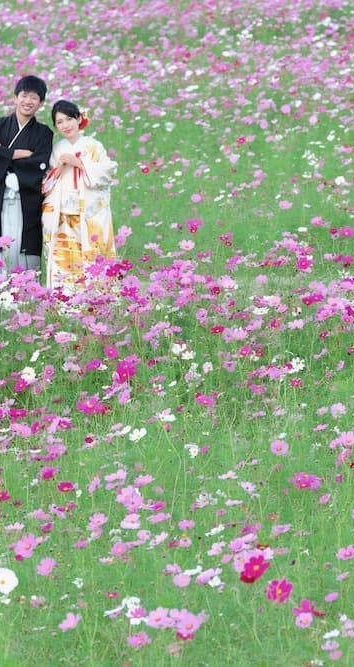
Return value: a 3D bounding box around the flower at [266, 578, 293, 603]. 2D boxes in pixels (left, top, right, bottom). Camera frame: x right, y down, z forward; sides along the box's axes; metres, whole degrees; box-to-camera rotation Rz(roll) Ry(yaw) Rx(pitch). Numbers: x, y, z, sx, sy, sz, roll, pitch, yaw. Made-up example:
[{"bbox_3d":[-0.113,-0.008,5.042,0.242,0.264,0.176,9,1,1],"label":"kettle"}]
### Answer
[{"bbox_3d":[0.348,0.877,19.900,0.092,0.085,0.035,0,-11,0],"label":"flower"}]

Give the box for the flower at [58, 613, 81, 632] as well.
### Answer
[{"bbox_3d":[-0.356,0.955,19.300,0.079,0.065,0.040,0,-22,-6],"label":"flower"}]

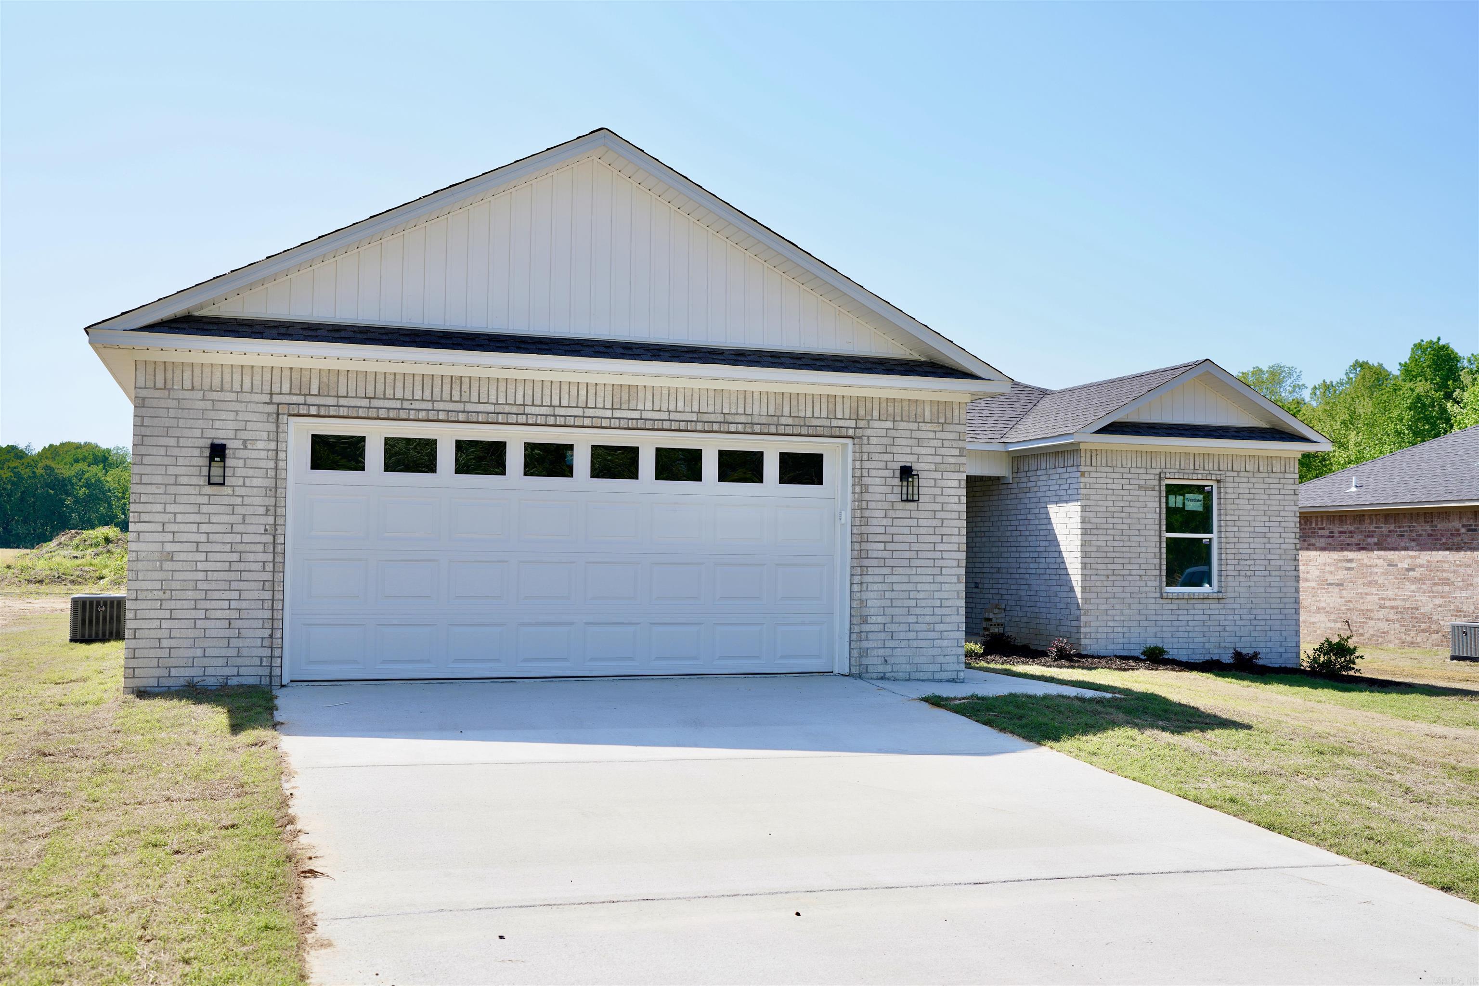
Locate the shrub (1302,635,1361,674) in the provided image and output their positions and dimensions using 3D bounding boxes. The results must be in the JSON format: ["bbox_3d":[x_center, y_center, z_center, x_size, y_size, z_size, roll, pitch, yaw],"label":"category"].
[{"bbox_3d":[8.237,2.251,19.979,0.800,0.570,0.750,1,-3,-18],"label":"shrub"}]

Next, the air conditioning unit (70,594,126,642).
[{"bbox_3d":[-8.672,1.700,19.681,0.790,0.655,0.770,1,-3,-18],"label":"air conditioning unit"}]

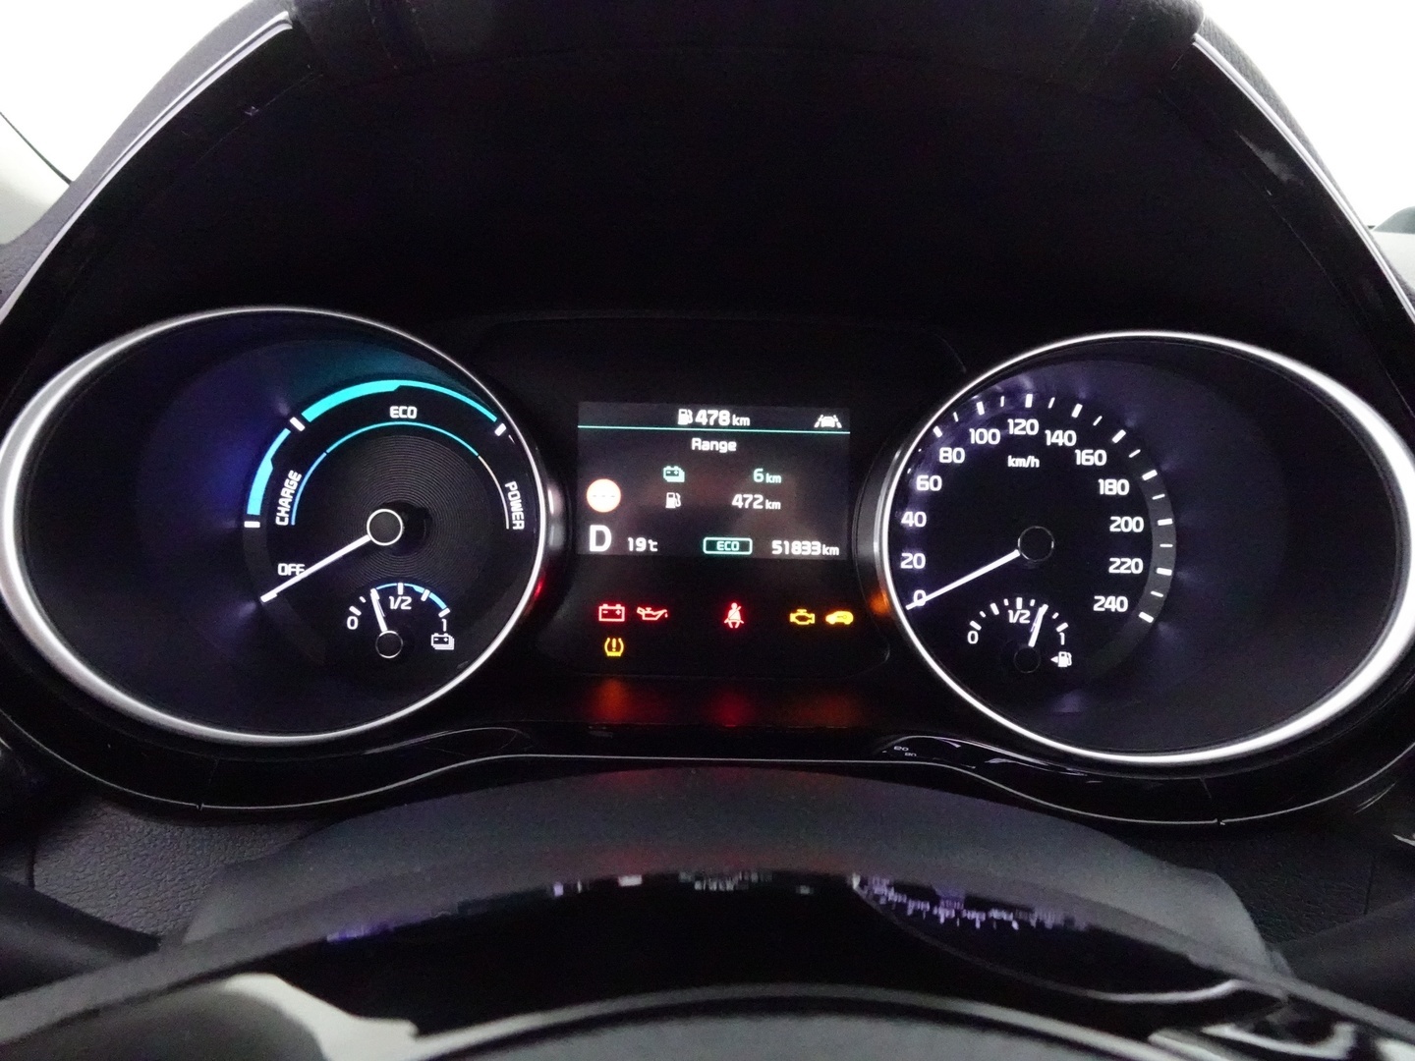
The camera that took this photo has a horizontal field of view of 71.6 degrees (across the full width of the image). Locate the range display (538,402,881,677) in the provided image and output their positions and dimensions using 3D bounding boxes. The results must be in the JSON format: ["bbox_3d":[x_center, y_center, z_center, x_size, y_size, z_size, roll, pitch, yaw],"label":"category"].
[{"bbox_3d":[0.001,0.003,0.338,0.117,0.092,0.015,1,0,0],"label":"range display"}]

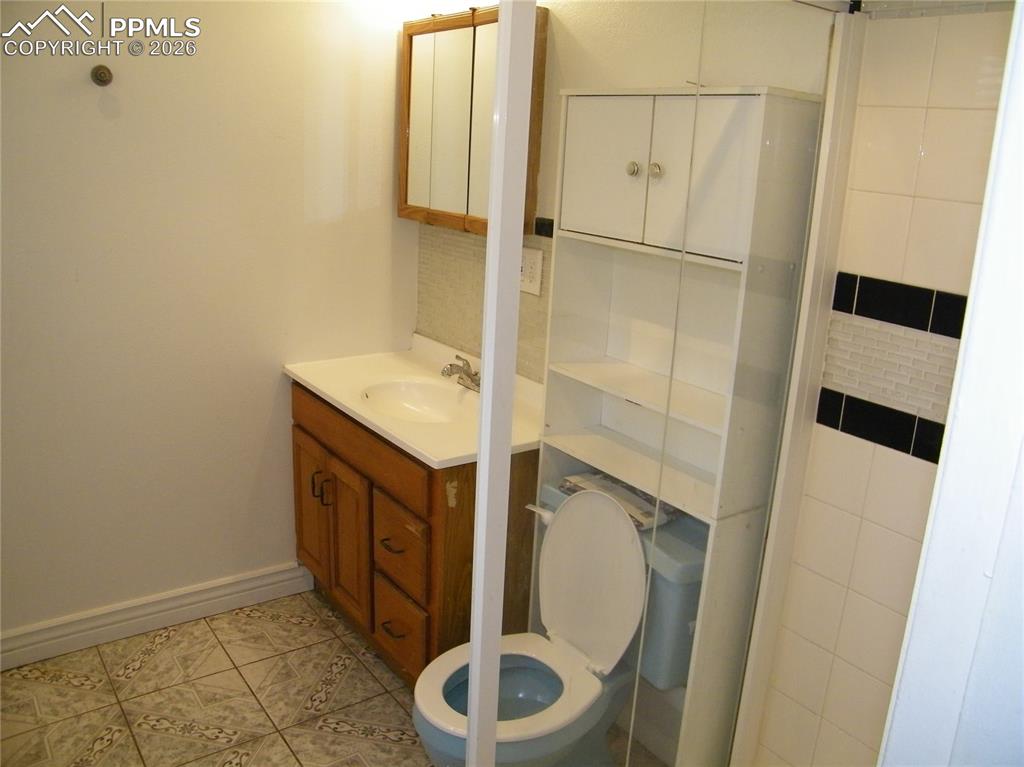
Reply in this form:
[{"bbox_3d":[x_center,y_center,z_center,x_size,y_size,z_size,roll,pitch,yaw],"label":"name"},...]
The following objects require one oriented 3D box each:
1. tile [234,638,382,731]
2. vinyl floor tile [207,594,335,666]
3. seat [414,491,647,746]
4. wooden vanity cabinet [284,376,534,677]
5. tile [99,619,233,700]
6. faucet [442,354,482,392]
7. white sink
[{"bbox_3d":[-0.579,0.856,2.384,0.317,0.006,0.317,-8,19,-35],"label":"tile"},{"bbox_3d":[-0.763,0.779,2.630,0.317,0.006,0.317,-8,19,-35],"label":"vinyl floor tile"},{"bbox_3d":[0.013,0.459,1.726,0.428,0.426,0.349,-8,19,-35],"label":"seat"},{"bbox_3d":[-0.271,0.431,2.507,0.480,0.782,0.934,-8,19,-35],"label":"wooden vanity cabinet"},{"bbox_3d":[-1.021,0.814,2.448,0.317,0.006,0.317,-8,19,-35],"label":"tile"},{"bbox_3d":[-0.137,-0.032,2.451,0.164,0.108,0.162,-8,19,-35],"label":"faucet"},{"bbox_3d":[-0.287,0.103,2.374,0.264,0.133,0.462,-8,19,-35],"label":"white sink"}]

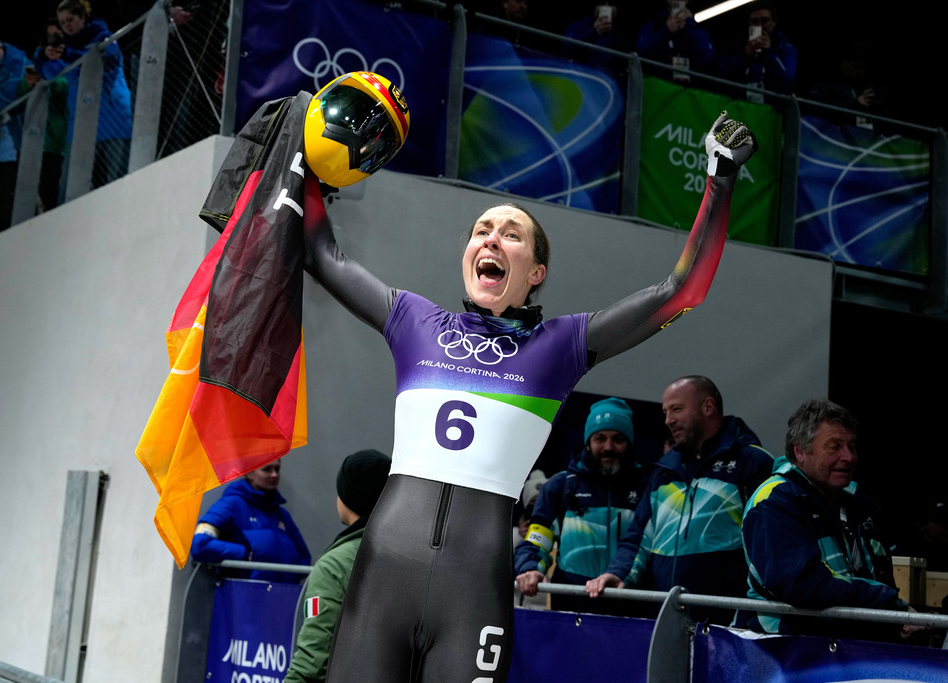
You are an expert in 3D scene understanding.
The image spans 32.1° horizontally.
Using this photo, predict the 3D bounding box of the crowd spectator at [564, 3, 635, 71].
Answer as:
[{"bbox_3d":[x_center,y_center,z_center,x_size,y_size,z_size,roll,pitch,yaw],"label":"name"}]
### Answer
[{"bbox_3d":[0.746,-1.327,10.375,0.540,1.720,0.420,5,-10,-4],"label":"crowd spectator"}]

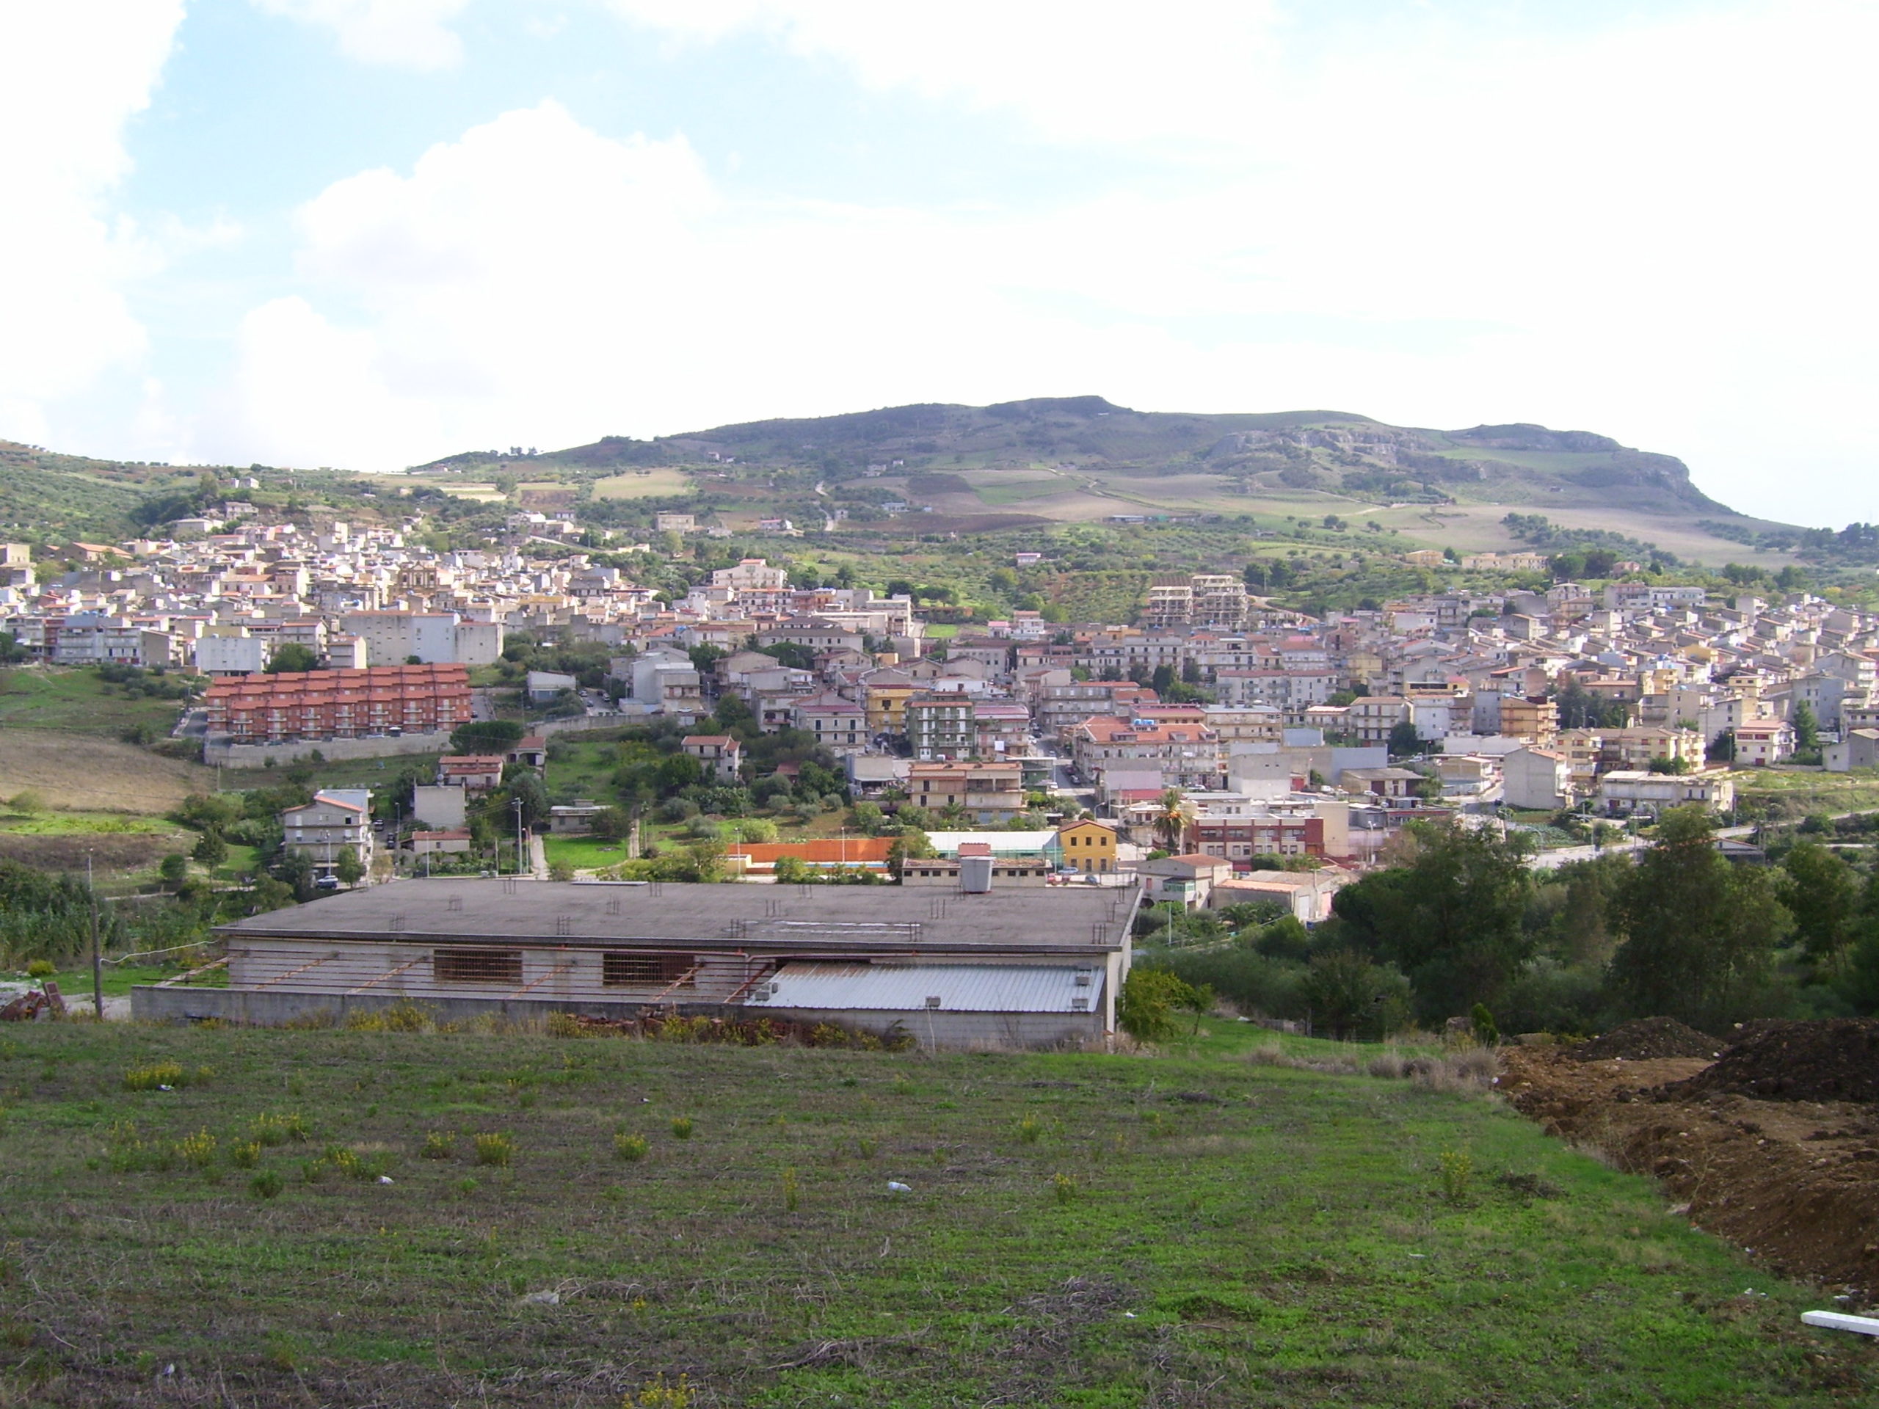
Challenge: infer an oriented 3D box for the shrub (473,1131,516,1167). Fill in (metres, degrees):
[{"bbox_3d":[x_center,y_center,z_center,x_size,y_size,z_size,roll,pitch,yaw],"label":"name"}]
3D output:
[{"bbox_3d":[-4.521,4.514,20.416,0.430,0.338,0.365,0,1,-13],"label":"shrub"}]

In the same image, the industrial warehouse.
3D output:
[{"bbox_3d":[-7.888,8.432,64.688,27.910,3.600,20.730,0,1,8],"label":"industrial warehouse"}]

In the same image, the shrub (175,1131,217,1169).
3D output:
[{"bbox_3d":[-7.446,4.461,20.113,0.409,0.361,0.347,0,1,-20],"label":"shrub"}]

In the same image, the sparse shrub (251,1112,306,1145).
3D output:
[{"bbox_3d":[-7.506,4.821,22.823,0.612,0.361,0.520,0,1,-18],"label":"sparse shrub"}]

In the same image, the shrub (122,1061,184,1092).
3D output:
[{"bbox_3d":[-12.883,6.087,32.916,1.000,0.475,0.850,0,1,-21],"label":"shrub"}]

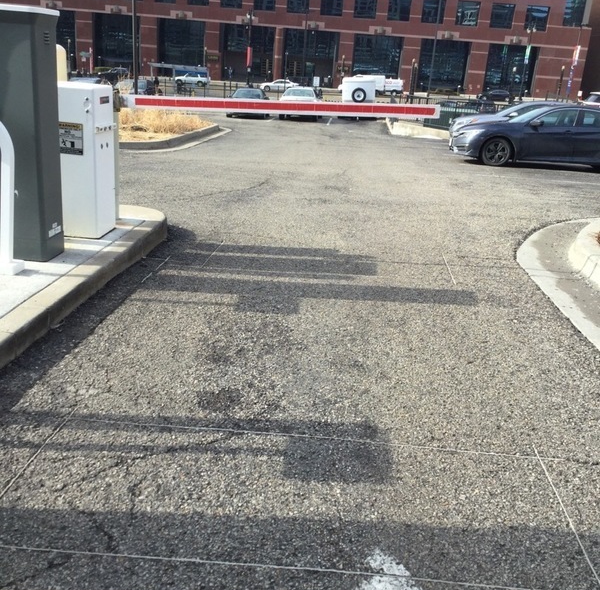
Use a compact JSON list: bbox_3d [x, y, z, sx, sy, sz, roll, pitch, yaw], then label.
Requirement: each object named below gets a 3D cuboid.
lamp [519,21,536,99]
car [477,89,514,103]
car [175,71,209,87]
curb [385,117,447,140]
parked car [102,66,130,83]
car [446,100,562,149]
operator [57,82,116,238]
[{"bbox_3d":[28.627,-29.216,89.929,1.300,9.320,0.550,4,20,0],"label":"lamp"},{"bbox_3d":[24.076,-24.469,88.000,4.500,1.500,1.800,5,20,2],"label":"car"},{"bbox_3d":[-13.417,-26.735,89.000,4.400,1.750,1.800,5,20,2],"label":"car"},{"bbox_3d":[4.612,-6.294,27.523,2.600,0.350,0.600,6,20,4],"label":"curb"},{"bbox_3d":[-23.461,-27.856,91.000,4.500,1.720,1.850,2,20,-7],"label":"parked car"},{"bbox_3d":[6.427,-4.411,18.928,4.750,1.440,1.830,6,20,6],"label":"car"},{"bbox_3d":[-1.613,-0.984,5.224,0.380,1.050,0.340,6,20,4],"label":"operator"}]

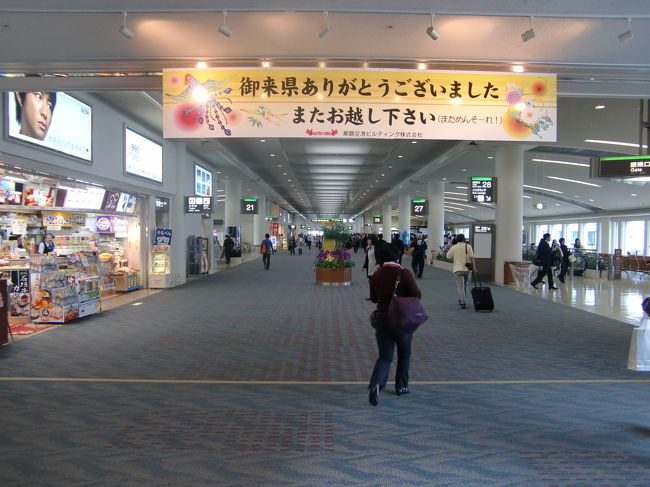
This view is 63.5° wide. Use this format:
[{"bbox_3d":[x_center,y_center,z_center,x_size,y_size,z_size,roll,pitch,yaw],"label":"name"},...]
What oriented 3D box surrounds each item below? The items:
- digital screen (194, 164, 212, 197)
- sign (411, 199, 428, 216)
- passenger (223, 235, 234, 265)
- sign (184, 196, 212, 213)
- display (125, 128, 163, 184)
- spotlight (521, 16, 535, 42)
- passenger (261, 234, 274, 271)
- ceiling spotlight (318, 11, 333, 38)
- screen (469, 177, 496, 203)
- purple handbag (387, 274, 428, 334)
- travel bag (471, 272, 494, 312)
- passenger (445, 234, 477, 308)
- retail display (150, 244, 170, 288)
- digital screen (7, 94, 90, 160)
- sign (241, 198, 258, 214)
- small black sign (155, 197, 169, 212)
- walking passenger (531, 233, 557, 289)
[{"bbox_3d":[-4.875,-2.468,21.192,0.120,1.180,2.900,0,1,0],"label":"digital screen"},{"bbox_3d":[5.447,-2.023,30.200,0.950,0.950,0.200,0,1,0],"label":"sign"},{"bbox_3d":[-5.235,0.354,28.600,0.500,1.580,0.400,0,1,15],"label":"passenger"},{"bbox_3d":[-4.161,-1.271,17.400,0.960,0.560,0.170,0,1,0],"label":"sign"},{"bbox_3d":[-4.923,-2.349,14.393,0.120,1.180,2.900,0,1,0],"label":"display"},{"bbox_3d":[1.735,-1.832,4.500,0.075,0.210,0.125,0,1,-30],"label":"spotlight"},{"bbox_3d":[-2.674,0.370,24.485,0.560,1.700,0.480,1,1,6],"label":"passenger"},{"bbox_3d":[0.006,-1.875,4.500,0.075,0.210,0.125,-1,1,-33],"label":"ceiling spotlight"},{"bbox_3d":[5.241,-1.764,17.400,0.940,0.850,0.200,0,1,0],"label":"screen"},{"bbox_3d":[0.801,0.592,5.100,0.420,0.550,0.200,0,1,-27],"label":"purple handbag"},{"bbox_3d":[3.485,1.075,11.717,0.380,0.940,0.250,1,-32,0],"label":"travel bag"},{"bbox_3d":[3.163,0.637,12.186,0.640,1.680,0.480,0,1,-4],"label":"passenger"},{"bbox_3d":[-5.002,0.683,15.939,0.520,1.330,0.520,0,1,0],"label":"retail display"},{"bbox_3d":[-4.956,-2.268,9.644,0.120,1.200,2.950,0,1,0],"label":"digital screen"},{"bbox_3d":[-4.167,-2.056,29.200,0.970,0.870,0.200,0,1,0],"label":"sign"},{"bbox_3d":[-5.200,-1.231,16.850,0.120,0.430,1.250,0,1,0],"label":"small black sign"},{"bbox_3d":[6.875,0.553,16.500,0.780,1.750,0.550,0,1,-3],"label":"walking passenger"}]

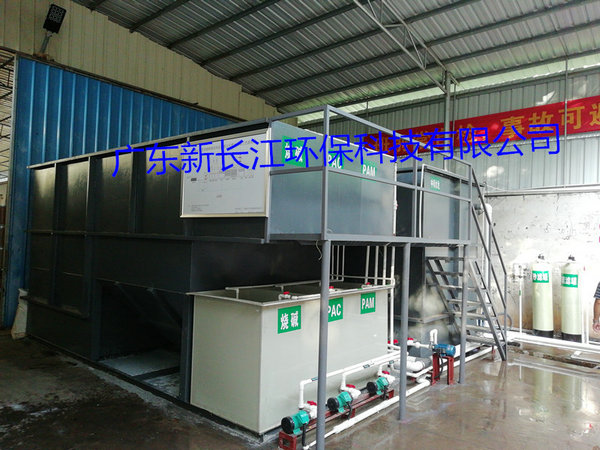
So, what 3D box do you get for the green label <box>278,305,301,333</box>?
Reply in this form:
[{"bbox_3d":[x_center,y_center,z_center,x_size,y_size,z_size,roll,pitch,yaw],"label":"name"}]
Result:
[{"bbox_3d":[-0.079,0.800,3.811,0.010,0.203,0.297,0,-2,40],"label":"green label"}]

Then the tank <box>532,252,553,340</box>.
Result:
[{"bbox_3d":[4.077,1.221,7.564,0.335,1.429,0.335,0,-2,40],"label":"tank"}]

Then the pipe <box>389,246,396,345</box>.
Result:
[{"bbox_3d":[1.075,0.809,5.194,0.032,1.140,0.032,0,-2,40],"label":"pipe"}]

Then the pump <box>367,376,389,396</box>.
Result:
[{"bbox_3d":[0.770,1.577,4.406,0.125,0.150,0.290,0,-2,40],"label":"pump"}]

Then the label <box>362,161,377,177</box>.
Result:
[{"bbox_3d":[0.717,-0.551,4.678,0.010,0.210,0.297,0,-2,40],"label":"label"}]

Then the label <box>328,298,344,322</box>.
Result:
[{"bbox_3d":[0.334,0.812,4.303,0.010,0.203,0.297,0,-2,40],"label":"label"}]

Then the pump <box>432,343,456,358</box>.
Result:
[{"bbox_3d":[1.629,1.405,5.102,0.265,0.150,0.135,0,-2,40],"label":"pump"}]

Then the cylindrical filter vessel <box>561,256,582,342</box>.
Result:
[{"bbox_3d":[4.398,1.220,7.295,0.335,1.435,0.335,0,-2,40],"label":"cylindrical filter vessel"}]

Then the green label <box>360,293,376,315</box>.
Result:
[{"bbox_3d":[0.733,0.832,4.779,0.010,0.203,0.297,0,-2,40],"label":"green label"}]

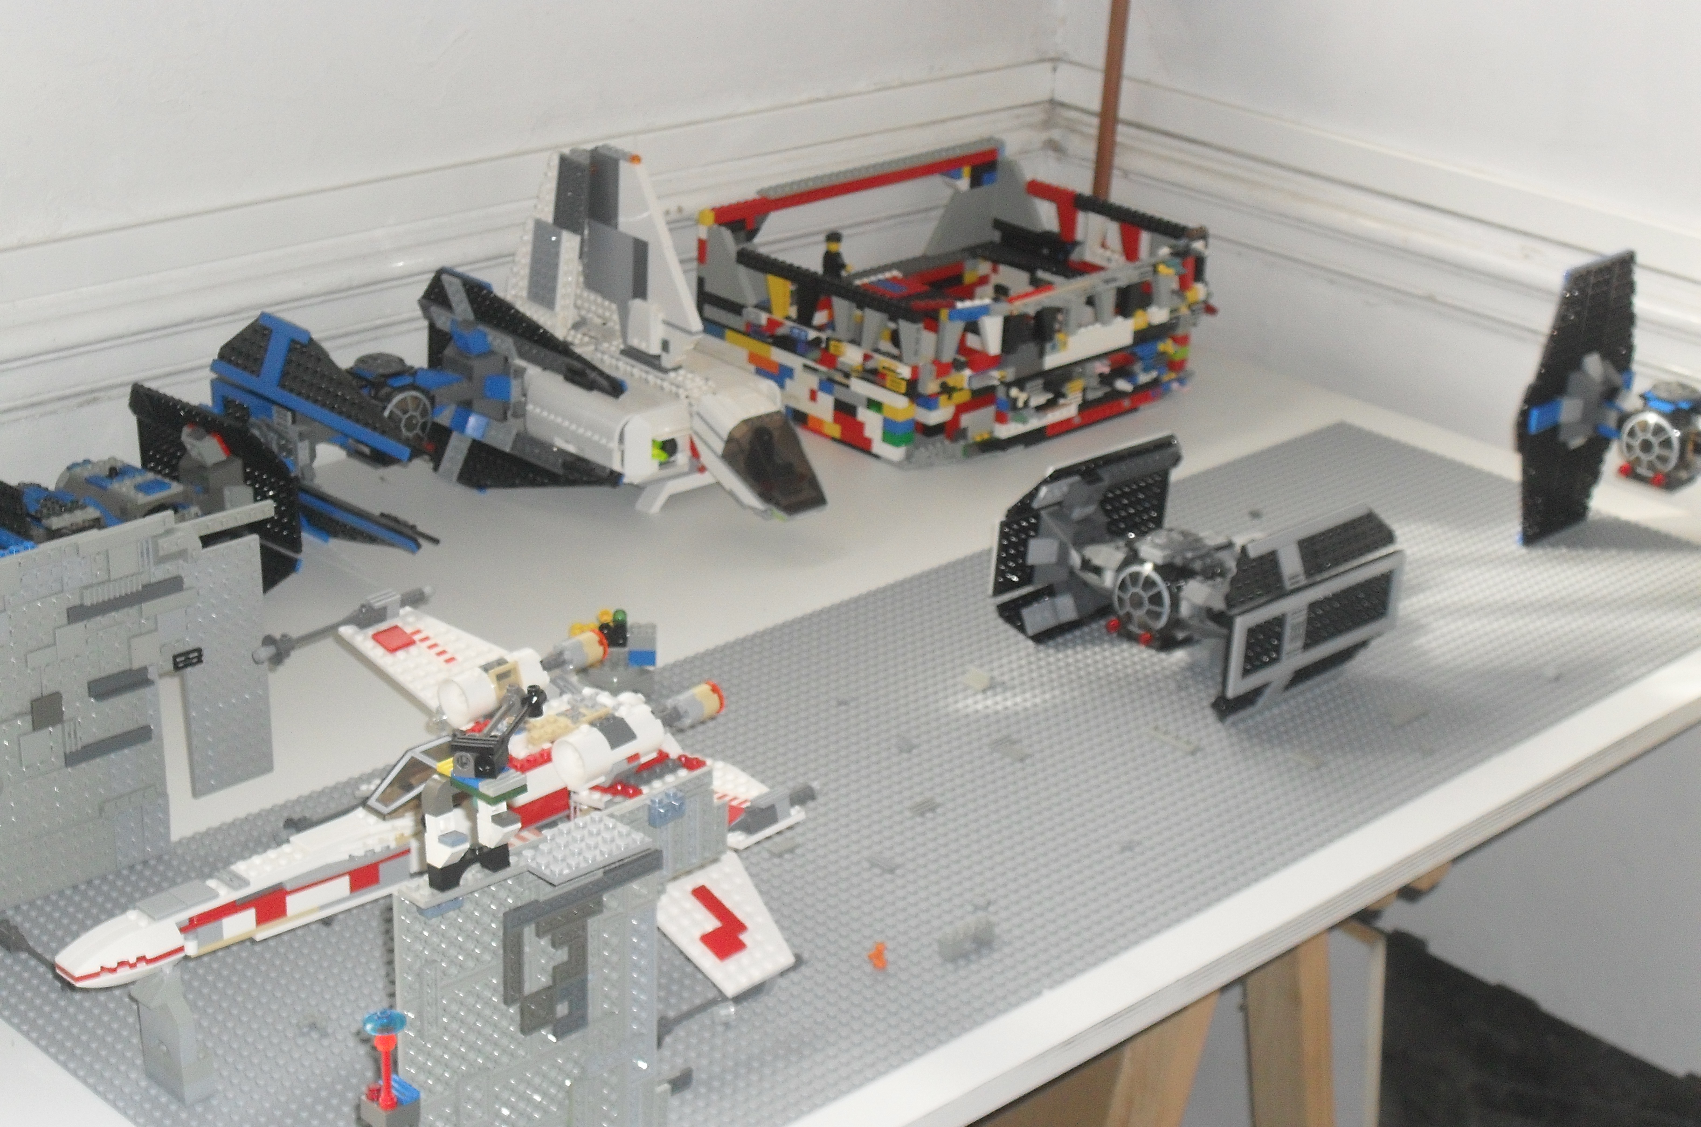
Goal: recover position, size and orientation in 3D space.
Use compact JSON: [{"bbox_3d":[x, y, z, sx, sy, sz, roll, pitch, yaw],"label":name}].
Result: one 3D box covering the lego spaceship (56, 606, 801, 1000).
[{"bbox_3d":[-0.214,0.132,1.290,0.301,0.106,0.336,24,29,39],"label":"lego spaceship"}]

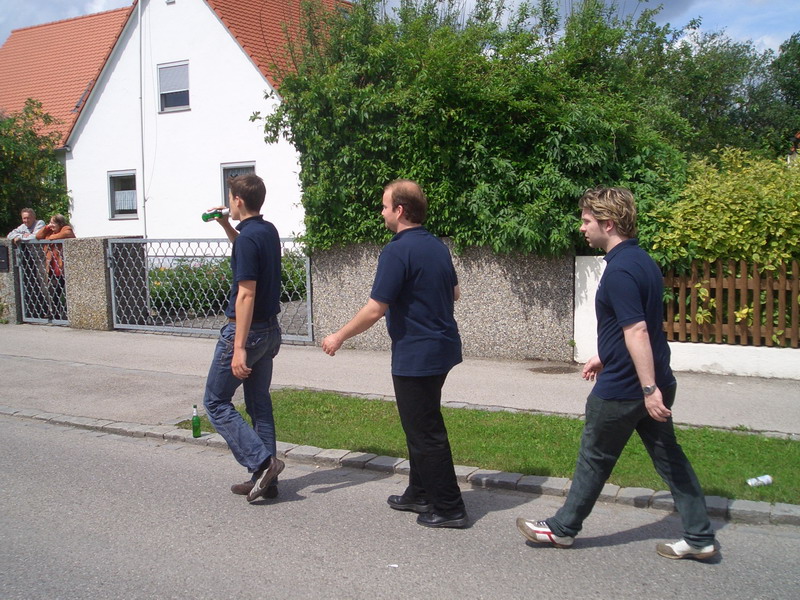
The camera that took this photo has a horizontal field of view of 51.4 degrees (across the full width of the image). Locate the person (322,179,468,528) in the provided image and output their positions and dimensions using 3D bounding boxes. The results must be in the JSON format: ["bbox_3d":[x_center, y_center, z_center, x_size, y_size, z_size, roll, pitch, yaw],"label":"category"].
[{"bbox_3d":[0.072,0.274,4.405,0.720,1.800,0.640,2,7,27],"label":"person"}]

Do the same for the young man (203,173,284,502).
[{"bbox_3d":[-0.872,0.221,4.775,0.600,1.860,0.520,2,7,27],"label":"young man"}]

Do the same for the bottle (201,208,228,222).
[{"bbox_3d":[-1.063,-0.495,4.799,0.235,0.061,0.061,-4,4,34],"label":"bottle"}]

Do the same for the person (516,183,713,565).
[{"bbox_3d":[1.000,0.346,3.879,0.910,1.740,0.580,2,7,27],"label":"person"}]

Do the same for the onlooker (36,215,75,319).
[{"bbox_3d":[-4.975,-0.478,12.050,0.550,1.530,0.520,1,7,22],"label":"onlooker"}]

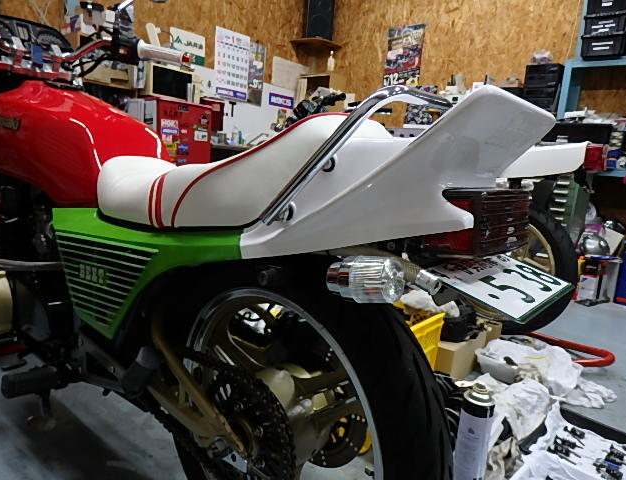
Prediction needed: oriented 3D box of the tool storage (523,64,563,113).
[{"bbox_3d":[1.818,-1.162,3.639,0.226,0.350,0.300,12,12,38],"label":"tool storage"}]

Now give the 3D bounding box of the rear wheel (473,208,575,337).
[{"bbox_3d":[0.897,0.126,2.205,0.650,0.650,0.120,12,12,38],"label":"rear wheel"}]

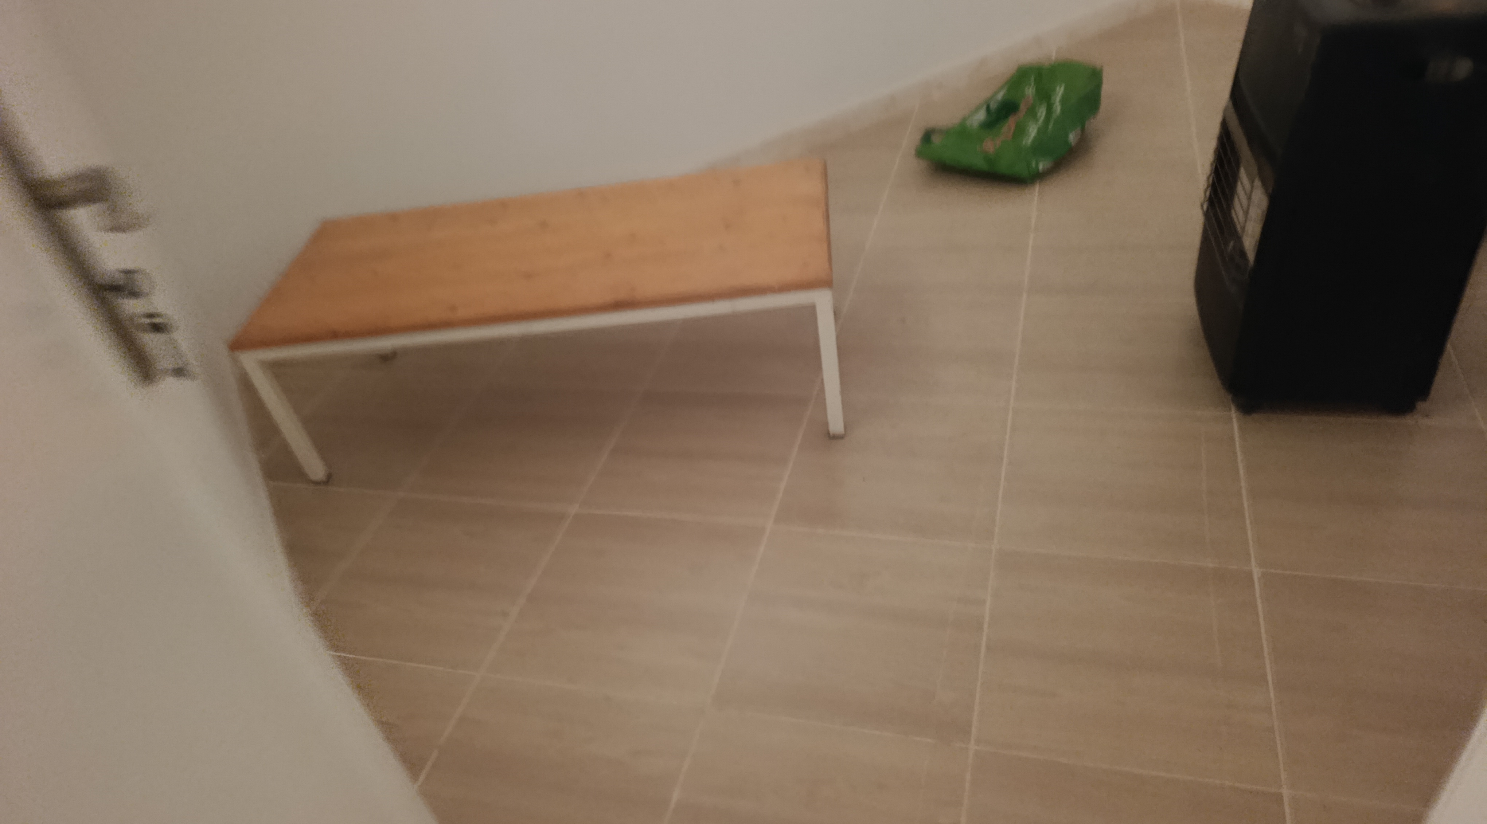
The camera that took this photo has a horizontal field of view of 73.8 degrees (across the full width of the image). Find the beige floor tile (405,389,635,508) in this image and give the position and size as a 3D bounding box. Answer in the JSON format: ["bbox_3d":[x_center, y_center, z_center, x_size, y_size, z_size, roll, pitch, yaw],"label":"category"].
[{"bbox_3d":[-0.507,0.070,2.335,0.435,0.015,0.429,3,40,18],"label":"beige floor tile"}]

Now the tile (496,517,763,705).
[{"bbox_3d":[-0.209,0.359,1.891,0.435,0.015,0.429,3,40,18],"label":"tile"}]

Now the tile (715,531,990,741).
[{"bbox_3d":[0.204,0.380,1.755,0.435,0.015,0.429,3,40,18],"label":"tile"}]

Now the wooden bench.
[{"bbox_3d":[-0.413,-0.209,2.314,1.272,0.411,0.515,-5,38,9],"label":"wooden bench"}]

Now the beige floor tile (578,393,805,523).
[{"bbox_3d":[-0.094,0.091,2.199,0.435,0.015,0.429,3,40,18],"label":"beige floor tile"}]

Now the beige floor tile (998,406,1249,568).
[{"bbox_3d":[0.731,0.133,1.927,0.435,0.015,0.429,3,40,18],"label":"beige floor tile"}]

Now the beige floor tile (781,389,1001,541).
[{"bbox_3d":[0.319,0.112,2.063,0.435,0.015,0.429,3,40,18],"label":"beige floor tile"}]

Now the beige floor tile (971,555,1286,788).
[{"bbox_3d":[0.616,0.401,1.619,0.435,0.015,0.429,3,40,18],"label":"beige floor tile"}]

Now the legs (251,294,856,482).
[{"bbox_3d":[-0.410,-0.199,2.322,1.254,0.384,0.502,-5,38,9],"label":"legs"}]

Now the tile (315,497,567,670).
[{"bbox_3d":[-0.622,0.338,2.027,0.435,0.015,0.429,3,40,18],"label":"tile"}]

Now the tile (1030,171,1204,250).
[{"bbox_3d":[1.025,-0.553,2.712,0.435,0.015,0.429,3,40,18],"label":"tile"}]

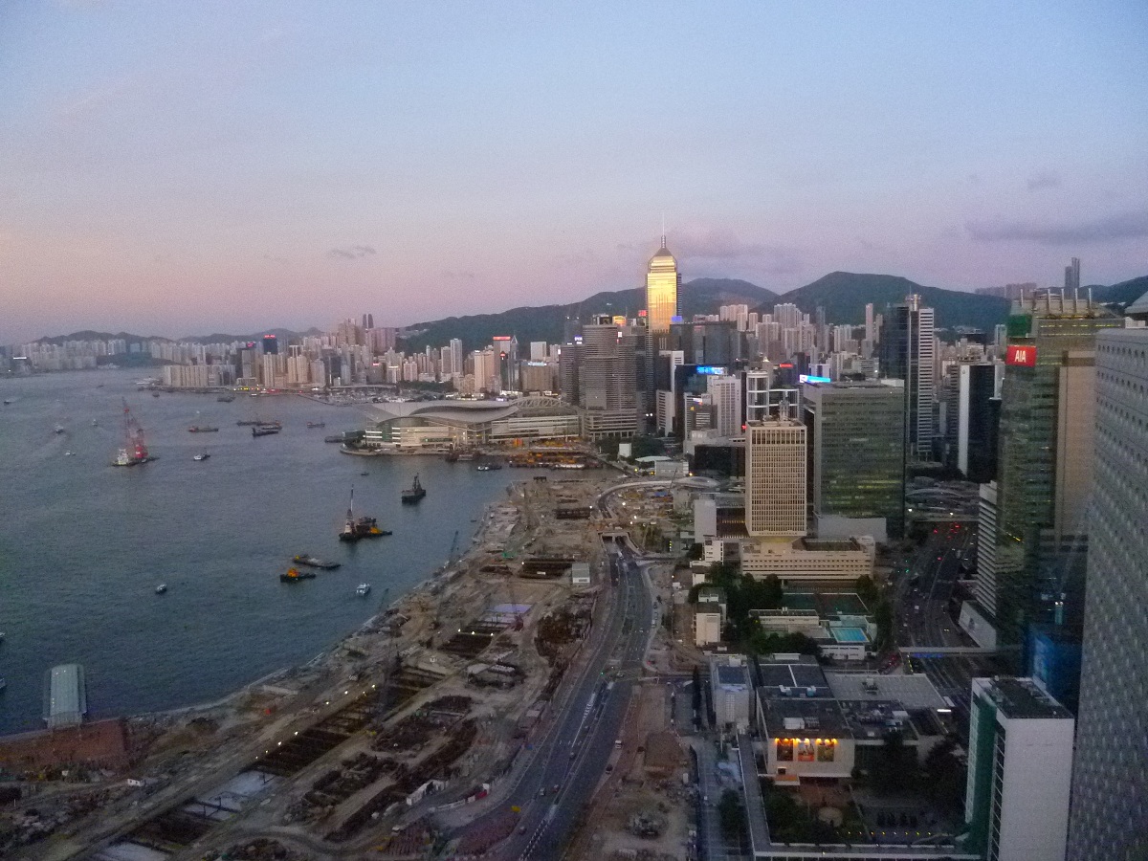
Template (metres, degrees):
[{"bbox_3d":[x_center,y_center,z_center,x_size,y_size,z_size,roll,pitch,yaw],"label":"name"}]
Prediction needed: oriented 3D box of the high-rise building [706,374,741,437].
[{"bbox_3d":[200.670,-10.810,1232.030,38.500,120.800,36.000,-1,6,4],"label":"high-rise building"}]

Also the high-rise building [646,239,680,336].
[{"bbox_3d":[158.910,-160.410,1640.240,59.200,339.000,58.000,-1,6,6],"label":"high-rise building"}]

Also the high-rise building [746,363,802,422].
[{"bbox_3d":[205.650,7.670,964.030,53.500,137.000,42.000,-1,6,6],"label":"high-rise building"}]

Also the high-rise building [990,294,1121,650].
[{"bbox_3d":[272.630,21.830,525.820,45.300,193.200,46.000,-1,6,6],"label":"high-rise building"}]

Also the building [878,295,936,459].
[{"bbox_3d":[436.120,-60.170,1220.120,60.800,211.900,45.000,-1,6,6],"label":"building"}]

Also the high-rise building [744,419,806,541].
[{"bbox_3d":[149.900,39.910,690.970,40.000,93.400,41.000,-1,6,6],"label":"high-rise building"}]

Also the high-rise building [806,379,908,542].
[{"bbox_3d":[244.730,23.660,821.890,72.600,131.900,78.000,-1,6,6],"label":"high-rise building"}]

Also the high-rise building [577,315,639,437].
[{"bbox_3d":[59.240,-82.650,1591.120,102.600,198.000,70.000,-1,6,4],"label":"high-rise building"}]

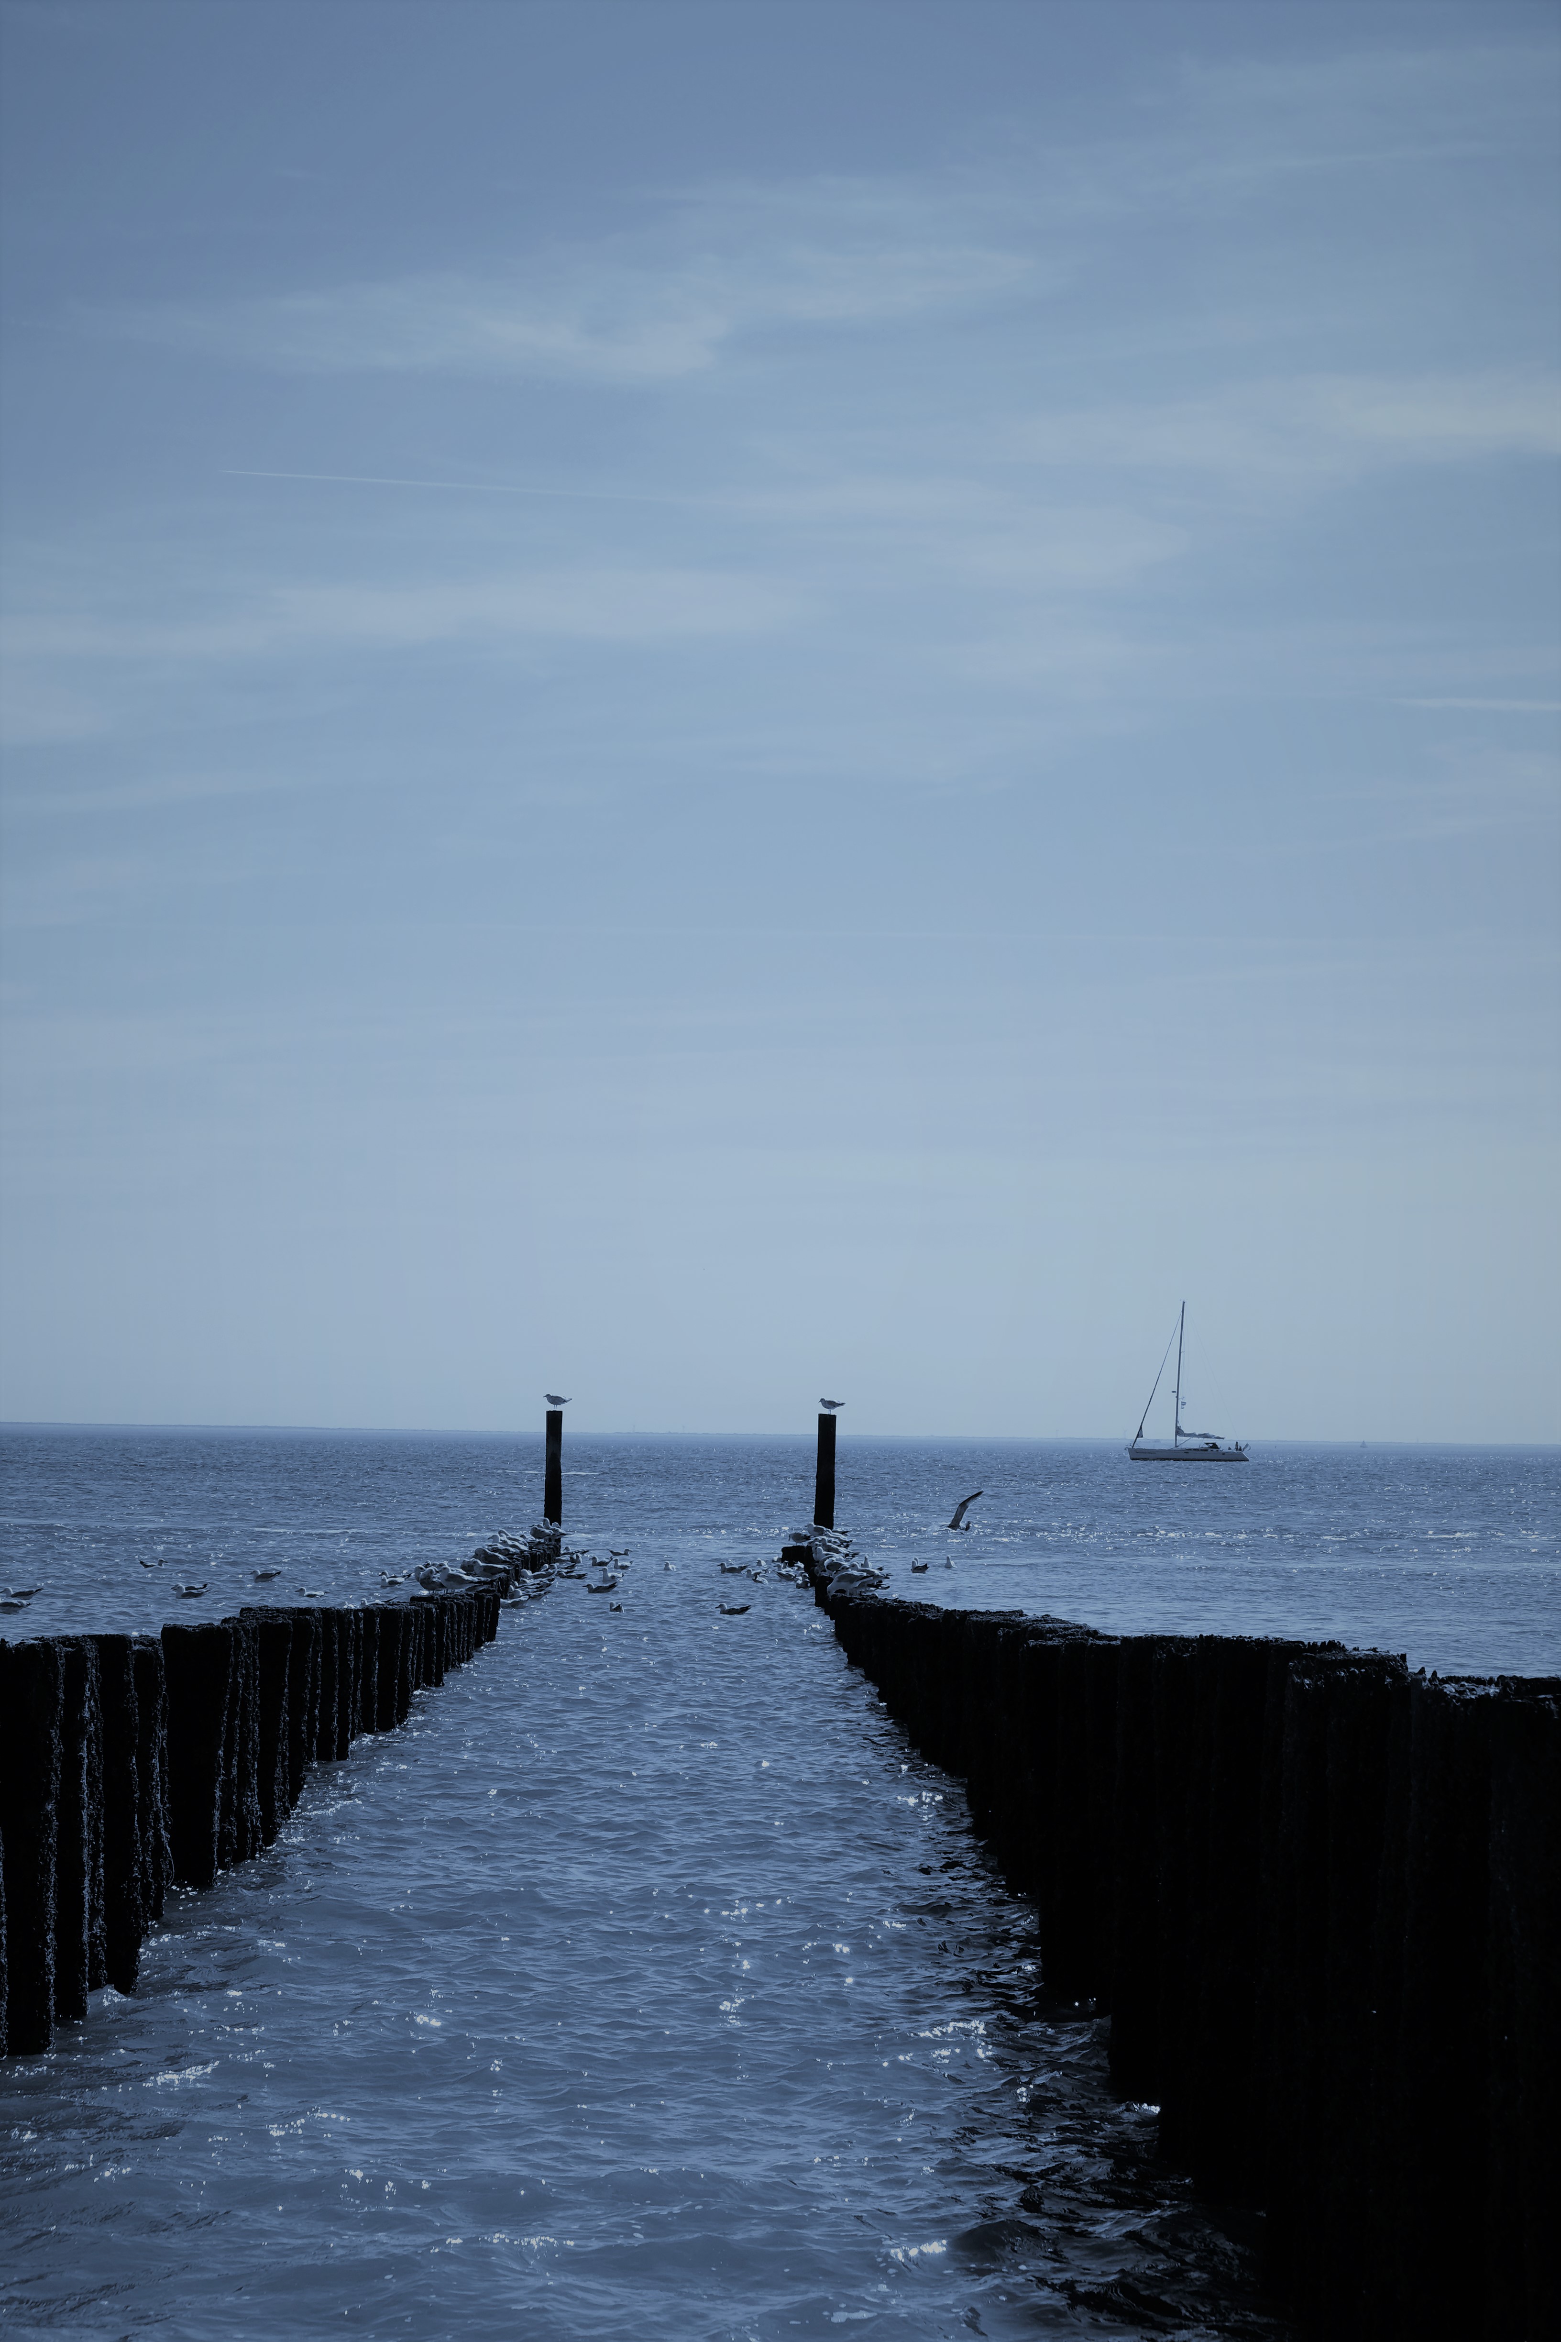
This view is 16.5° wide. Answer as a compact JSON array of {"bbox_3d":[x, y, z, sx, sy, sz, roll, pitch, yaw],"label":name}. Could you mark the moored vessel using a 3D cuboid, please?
[{"bbox_3d":[37.750,19.536,500.000,11.100,14.800,3.600,1,-3,0],"label":"moored vessel"}]

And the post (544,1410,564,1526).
[{"bbox_3d":[-3.310,4.417,79.000,0.240,1.830,0.240,1,-3,0],"label":"post"}]

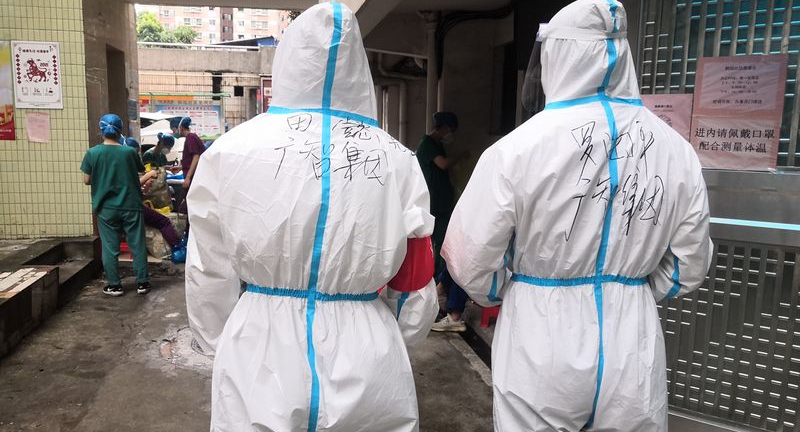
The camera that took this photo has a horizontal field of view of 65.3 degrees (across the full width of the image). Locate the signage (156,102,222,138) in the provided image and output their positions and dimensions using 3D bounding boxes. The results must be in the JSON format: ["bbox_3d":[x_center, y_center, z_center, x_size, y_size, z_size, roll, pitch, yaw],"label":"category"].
[{"bbox_3d":[-5.418,-2.407,16.003,1.669,0.884,0.030,0,8,-8],"label":"signage"}]

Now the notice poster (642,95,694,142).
[{"bbox_3d":[1.050,-0.345,2.534,0.220,0.294,0.010,7,10,35],"label":"notice poster"}]

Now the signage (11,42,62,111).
[{"bbox_3d":[-3.395,-1.317,5.850,0.408,0.610,0.020,0,8,-11],"label":"signage"}]

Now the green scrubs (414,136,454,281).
[{"bbox_3d":[0.275,-0.038,5.200,0.360,1.280,0.460,1,8,0],"label":"green scrubs"}]

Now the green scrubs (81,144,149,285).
[{"bbox_3d":[-2.544,-0.022,5.600,0.520,1.250,0.340,0,8,-7],"label":"green scrubs"}]

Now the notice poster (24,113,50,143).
[{"bbox_3d":[-3.428,-0.836,5.915,0.193,0.286,0.010,0,8,-11],"label":"notice poster"}]

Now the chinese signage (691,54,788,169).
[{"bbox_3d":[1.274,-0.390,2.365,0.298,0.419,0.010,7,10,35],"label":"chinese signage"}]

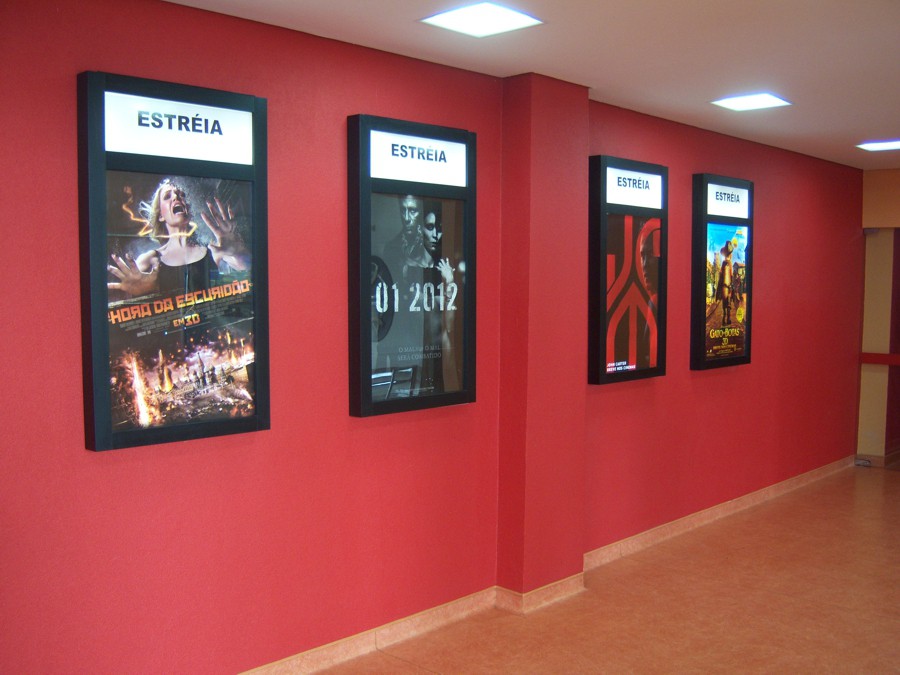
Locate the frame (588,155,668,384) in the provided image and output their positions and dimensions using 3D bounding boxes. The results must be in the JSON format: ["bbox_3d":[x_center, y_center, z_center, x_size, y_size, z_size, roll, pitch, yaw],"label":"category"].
[{"bbox_3d":[1.116,-0.409,5.797,0.084,1.350,0.758,3,5,44],"label":"frame"}]

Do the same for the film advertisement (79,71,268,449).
[{"bbox_3d":[-1.027,-0.278,3.564,0.084,1.350,0.758,3,5,44],"label":"film advertisement"}]

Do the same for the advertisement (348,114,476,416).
[{"bbox_3d":[-0.163,-0.332,4.465,0.084,1.350,0.758,3,5,44],"label":"advertisement"}]

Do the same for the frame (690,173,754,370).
[{"bbox_3d":[1.953,-0.458,6.678,0.084,1.350,0.758,3,5,44],"label":"frame"}]

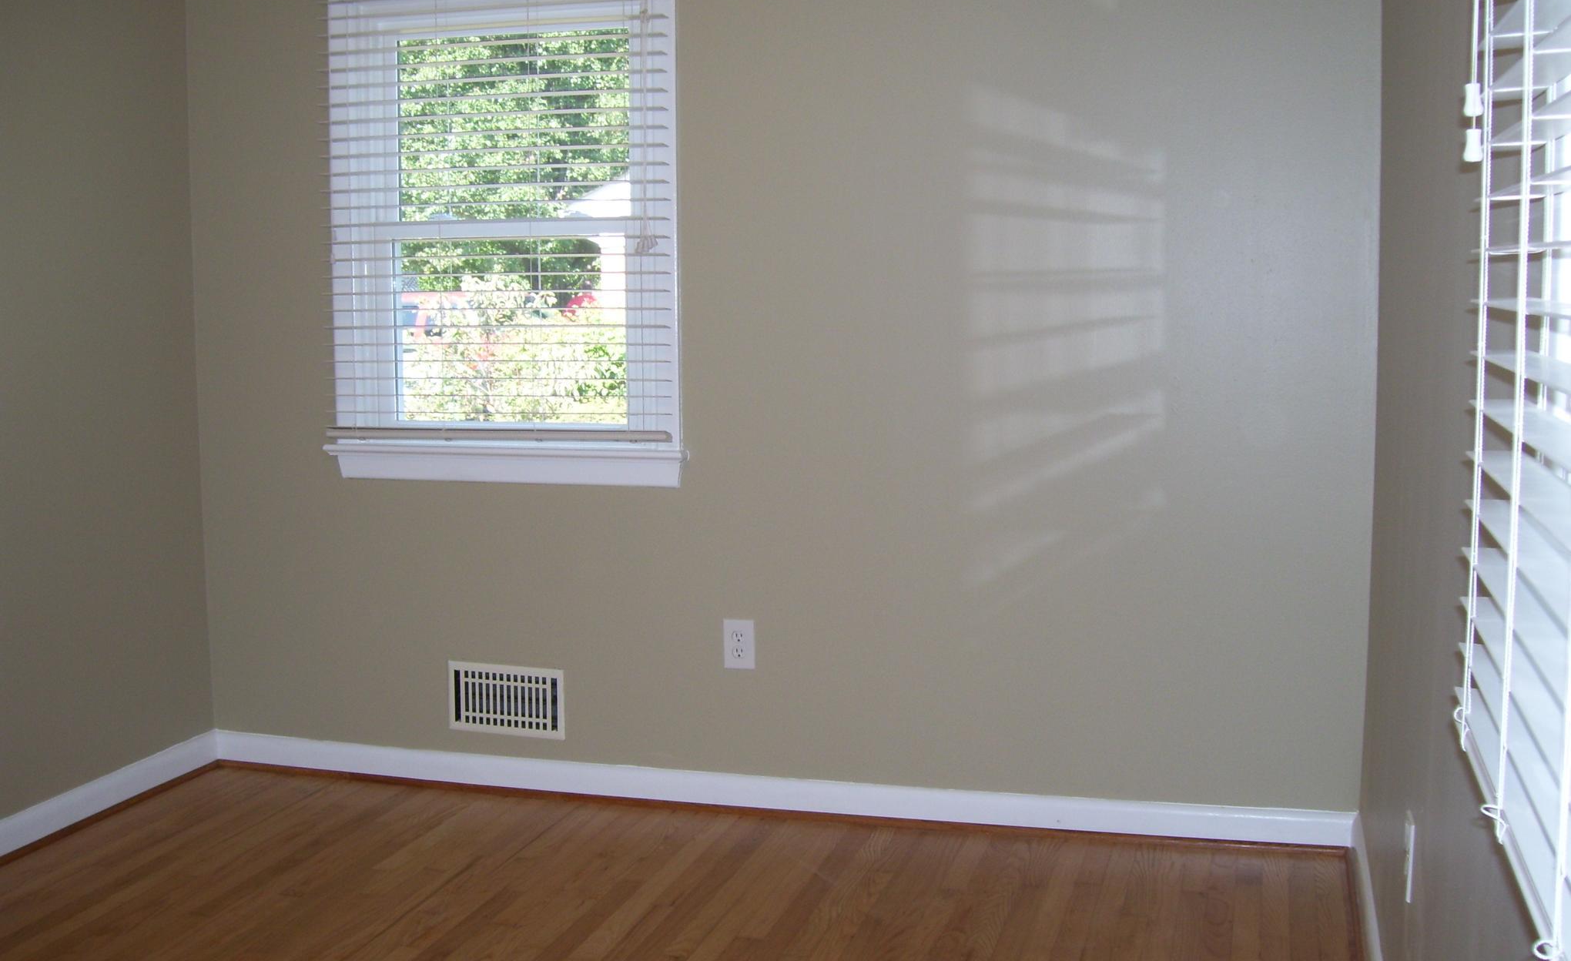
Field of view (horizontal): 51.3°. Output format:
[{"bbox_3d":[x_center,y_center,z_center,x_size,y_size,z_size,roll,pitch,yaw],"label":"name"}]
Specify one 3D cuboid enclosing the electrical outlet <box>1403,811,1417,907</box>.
[{"bbox_3d":[0.924,0.557,2.420,0.009,0.125,0.078,1,6,16],"label":"electrical outlet"}]

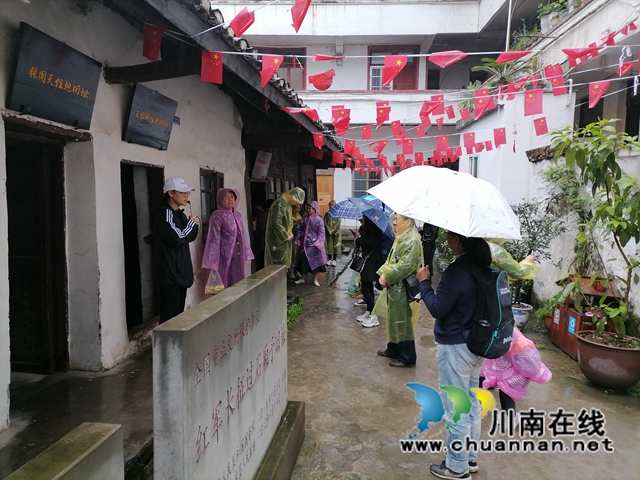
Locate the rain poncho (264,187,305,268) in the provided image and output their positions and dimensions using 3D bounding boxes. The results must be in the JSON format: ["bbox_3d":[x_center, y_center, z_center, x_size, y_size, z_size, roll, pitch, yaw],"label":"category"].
[{"bbox_3d":[-0.519,-0.154,7.300,0.500,1.230,0.580,2,5,17],"label":"rain poncho"}]

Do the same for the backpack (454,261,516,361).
[{"bbox_3d":[1.004,0.427,3.020,0.240,0.540,0.320,3,4,38],"label":"backpack"}]

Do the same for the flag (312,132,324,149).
[{"bbox_3d":[-0.023,-1.555,7.800,0.170,0.250,0.050,1,4,0],"label":"flag"}]

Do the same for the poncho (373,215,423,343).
[{"bbox_3d":[0.854,0.413,5.500,0.500,1.400,0.570,1,3,6],"label":"poncho"}]

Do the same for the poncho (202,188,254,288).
[{"bbox_3d":[-1.063,0.017,5.800,0.600,1.250,0.420,-2,5,-27],"label":"poncho"}]

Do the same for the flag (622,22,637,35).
[{"bbox_3d":[4.898,-3.344,7.900,0.200,0.220,0.070,1,4,12],"label":"flag"}]

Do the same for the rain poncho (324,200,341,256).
[{"bbox_3d":[0.319,-0.272,11.800,0.500,1.280,0.400,1,4,12],"label":"rain poncho"}]

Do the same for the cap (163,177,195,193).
[{"bbox_3d":[-1.192,-0.467,4.200,0.260,0.140,0.180,1,3,10],"label":"cap"}]

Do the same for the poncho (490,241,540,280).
[{"bbox_3d":[1.700,0.318,4.600,0.600,1.100,0.600,-2,4,-37],"label":"poncho"}]

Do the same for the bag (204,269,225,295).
[{"bbox_3d":[-1.205,0.462,5.700,0.220,0.300,0.130,-1,5,-18],"label":"bag"}]

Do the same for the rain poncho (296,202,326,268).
[{"bbox_3d":[-0.158,-0.084,9.300,0.420,1.300,0.550,-2,4,-40],"label":"rain poncho"}]

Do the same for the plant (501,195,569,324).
[{"bbox_3d":[2.964,0.310,7.200,0.900,1.800,0.900,0,3,0],"label":"plant"}]

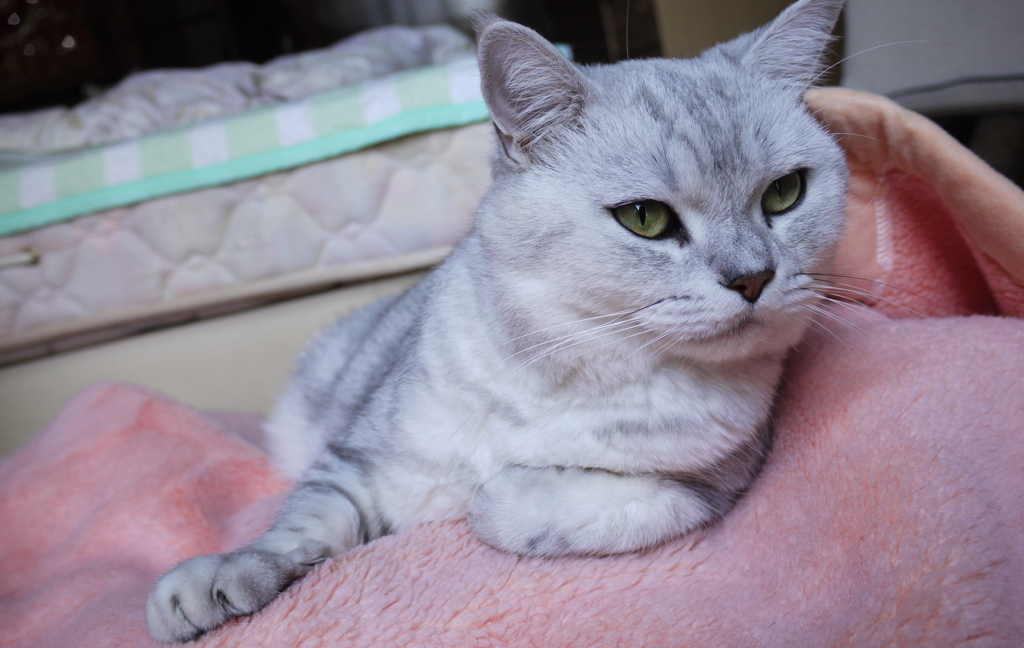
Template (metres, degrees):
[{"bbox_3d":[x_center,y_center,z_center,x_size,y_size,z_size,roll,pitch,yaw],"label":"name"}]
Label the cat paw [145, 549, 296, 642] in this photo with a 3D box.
[{"bbox_3d":[-0.109,0.101,0.312,0.056,0.029,0.041,-29,25,-35],"label":"cat paw"}]

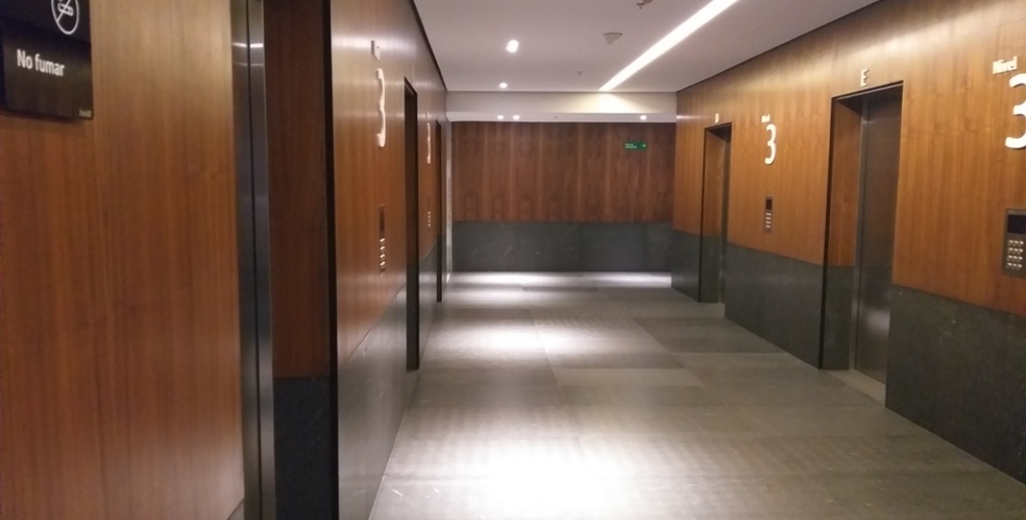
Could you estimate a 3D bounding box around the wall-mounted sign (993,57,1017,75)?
[{"bbox_3d":[2.615,-1.035,4.109,0.020,0.070,0.193,0,6,-2],"label":"wall-mounted sign"}]

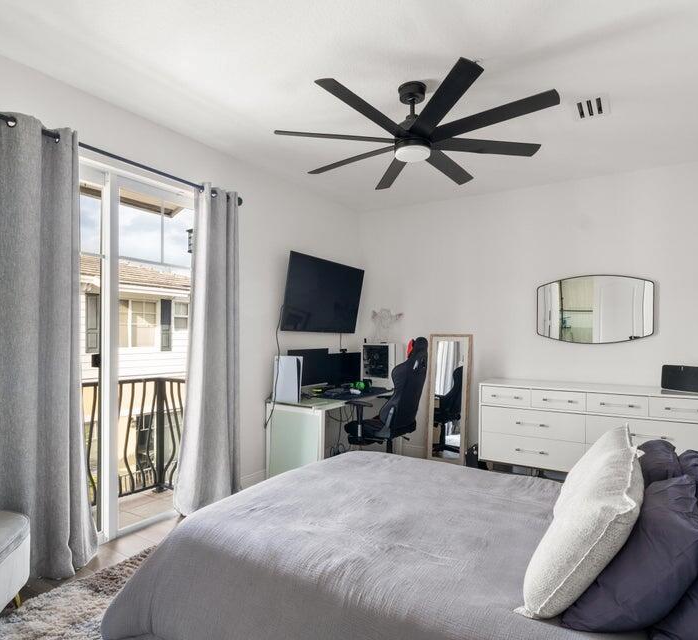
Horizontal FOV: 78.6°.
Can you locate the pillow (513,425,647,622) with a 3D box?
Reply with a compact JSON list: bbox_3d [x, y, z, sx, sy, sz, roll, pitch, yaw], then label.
[{"bbox_3d":[0.797,0.632,1.368,0.190,0.450,0.580,39,20,29],"label":"pillow"}]

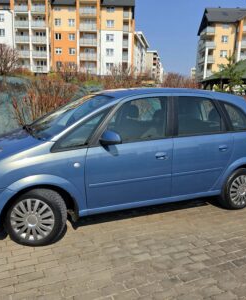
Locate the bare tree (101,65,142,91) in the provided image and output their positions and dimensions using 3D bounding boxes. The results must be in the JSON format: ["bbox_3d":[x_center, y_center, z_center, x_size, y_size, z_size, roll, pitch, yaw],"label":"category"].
[{"bbox_3d":[-0.079,-3.713,14.000,2.050,1.650,1.800,1,11,-1],"label":"bare tree"}]

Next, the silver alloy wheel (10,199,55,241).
[{"bbox_3d":[-0.881,0.666,2.636,0.410,0.410,0.140,-1,11,-6],"label":"silver alloy wheel"}]

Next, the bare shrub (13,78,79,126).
[{"bbox_3d":[-2.304,-1.365,7.800,1.800,1.500,1.500,-2,11,-16],"label":"bare shrub"}]

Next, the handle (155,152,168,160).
[{"bbox_3d":[0.424,0.066,2.961,0.155,0.075,0.050,-3,11,-21],"label":"handle"}]

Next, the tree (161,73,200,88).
[{"bbox_3d":[3.894,-4.300,18.000,2.500,2.000,2.200,3,11,11],"label":"tree"}]

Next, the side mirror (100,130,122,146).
[{"bbox_3d":[-0.125,-0.127,2.632,0.170,0.155,0.200,-3,11,-21],"label":"side mirror"}]

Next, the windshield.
[{"bbox_3d":[-0.707,-0.449,3.324,0.950,0.140,1.330,-34,20,-12],"label":"windshield"}]

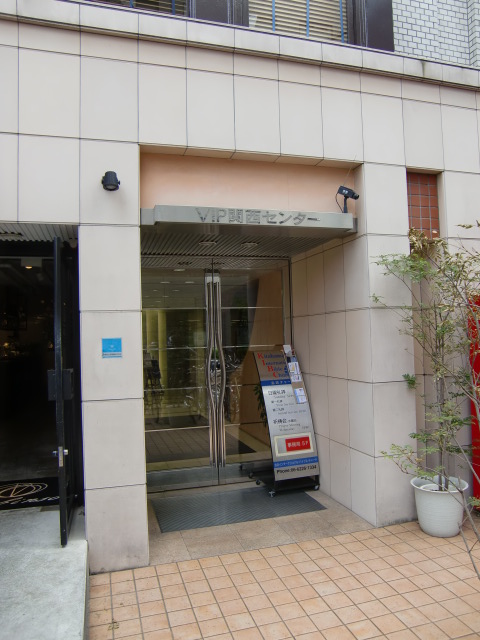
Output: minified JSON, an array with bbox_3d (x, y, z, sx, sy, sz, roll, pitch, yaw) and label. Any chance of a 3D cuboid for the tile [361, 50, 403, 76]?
[{"bbox_3d":[1.166,-2.108,4.263,0.389,0.138,0.050,-1,-2,-18],"label":"tile"}]

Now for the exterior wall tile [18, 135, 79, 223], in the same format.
[{"bbox_3d":[-1.305,-0.959,3.558,0.395,0.604,0.030,-1,-2,-18],"label":"exterior wall tile"}]

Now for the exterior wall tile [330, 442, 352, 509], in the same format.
[{"bbox_3d":[0.934,1.397,4.709,0.050,0.550,0.384,-1,-2,-18],"label":"exterior wall tile"}]

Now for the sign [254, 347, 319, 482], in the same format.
[{"bbox_3d":[0.475,0.911,5.207,0.475,1.330,0.120,-1,-22,-18],"label":"sign"}]

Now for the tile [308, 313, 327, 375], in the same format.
[{"bbox_3d":[0.793,0.250,5.182,0.030,0.603,0.394,-1,-2,-18],"label":"tile"}]

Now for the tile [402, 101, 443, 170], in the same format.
[{"bbox_3d":[1.555,-1.578,4.431,0.388,0.582,0.050,-1,-2,-18],"label":"tile"}]

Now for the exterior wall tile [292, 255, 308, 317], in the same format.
[{"bbox_3d":[0.653,-0.344,5.478,0.050,0.598,0.369,-1,-2,-18],"label":"exterior wall tile"}]

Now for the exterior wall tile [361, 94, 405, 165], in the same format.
[{"bbox_3d":[1.210,-1.607,4.393,0.406,0.588,0.030,-1,-2,-18],"label":"exterior wall tile"}]

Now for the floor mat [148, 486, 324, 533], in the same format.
[{"bbox_3d":[-0.043,1.695,4.721,1.465,0.012,0.840,-1,-3,-18],"label":"floor mat"}]

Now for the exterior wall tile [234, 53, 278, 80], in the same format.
[{"bbox_3d":[0.125,-1.979,4.066,0.373,0.175,0.030,-1,-2,-18],"label":"exterior wall tile"}]

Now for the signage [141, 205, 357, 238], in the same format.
[{"bbox_3d":[0.130,-0.788,4.027,1.819,0.123,0.137,-1,-2,-18],"label":"signage"}]

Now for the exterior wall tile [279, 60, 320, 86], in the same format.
[{"bbox_3d":[0.461,-1.939,4.094,0.364,0.163,0.050,-1,-2,-18],"label":"exterior wall tile"}]

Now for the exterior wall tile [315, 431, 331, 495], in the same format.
[{"bbox_3d":[0.810,1.408,5.041,0.030,0.530,0.388,-1,-2,-18],"label":"exterior wall tile"}]

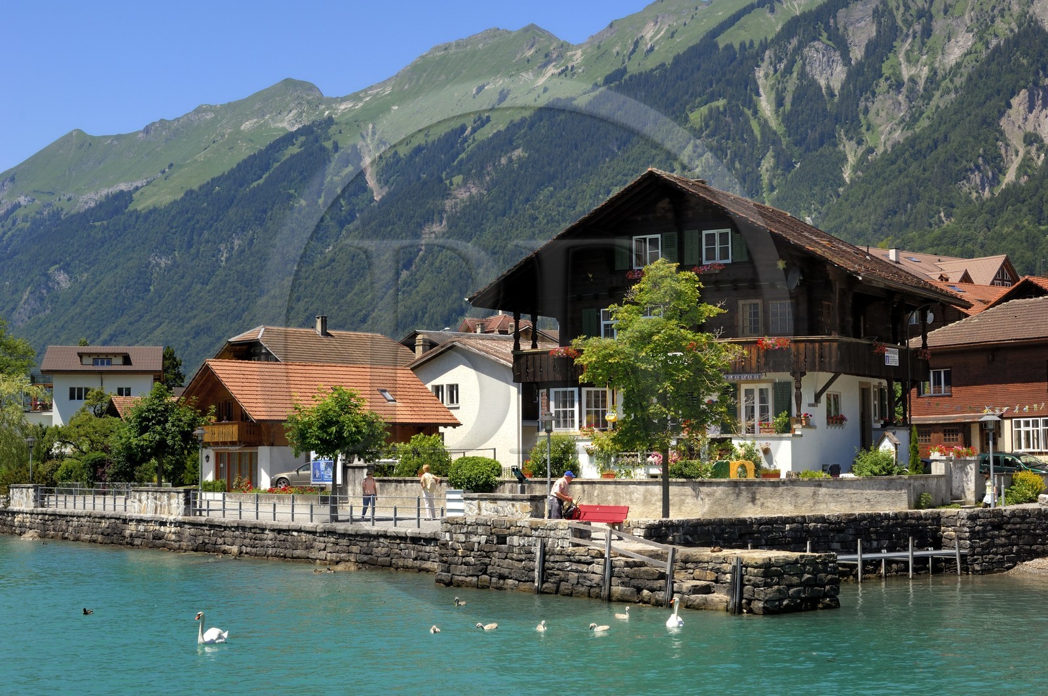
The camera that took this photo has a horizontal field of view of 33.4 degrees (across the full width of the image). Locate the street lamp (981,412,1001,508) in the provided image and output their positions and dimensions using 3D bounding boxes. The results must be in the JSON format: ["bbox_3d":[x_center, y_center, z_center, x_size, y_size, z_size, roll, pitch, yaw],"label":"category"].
[{"bbox_3d":[13.417,3.500,50.013,0.600,3.300,0.600,0,-4,0],"label":"street lamp"}]

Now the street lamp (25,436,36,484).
[{"bbox_3d":[-20.604,5.165,73.004,0.480,2.980,0.480,0,-4,0],"label":"street lamp"}]

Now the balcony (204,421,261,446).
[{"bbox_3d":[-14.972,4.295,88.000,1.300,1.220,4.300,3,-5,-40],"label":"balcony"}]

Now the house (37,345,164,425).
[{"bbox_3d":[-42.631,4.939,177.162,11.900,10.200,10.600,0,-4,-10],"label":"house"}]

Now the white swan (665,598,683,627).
[{"bbox_3d":[2.542,4.481,29.617,0.320,0.510,0.640,-2,-4,20],"label":"white swan"}]

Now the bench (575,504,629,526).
[{"bbox_3d":[1.767,4.114,41.428,1.660,0.820,0.560,-4,-5,43],"label":"bench"}]

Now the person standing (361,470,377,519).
[{"bbox_3d":[-4.949,4.689,55.500,0.520,1.583,0.420,-1,-4,9],"label":"person standing"}]

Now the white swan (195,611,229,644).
[{"bbox_3d":[-5.637,5.033,31.503,0.680,0.580,0.350,3,-5,-42],"label":"white swan"}]

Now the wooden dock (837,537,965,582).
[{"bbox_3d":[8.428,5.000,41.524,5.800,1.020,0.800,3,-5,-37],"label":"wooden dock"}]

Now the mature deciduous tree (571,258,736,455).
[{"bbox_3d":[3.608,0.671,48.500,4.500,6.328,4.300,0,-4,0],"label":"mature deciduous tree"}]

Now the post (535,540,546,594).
[{"bbox_3d":[0.357,4.771,38.000,0.170,1.200,0.160,2,-4,27],"label":"post"}]

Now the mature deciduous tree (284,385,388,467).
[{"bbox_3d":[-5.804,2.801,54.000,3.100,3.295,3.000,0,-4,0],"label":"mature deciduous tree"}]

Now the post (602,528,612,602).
[{"bbox_3d":[1.664,4.348,34.909,0.160,1.470,0.160,2,-5,-35],"label":"post"}]

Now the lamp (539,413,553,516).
[{"bbox_3d":[0.623,3.136,45.000,0.500,3.020,0.500,0,-4,0],"label":"lamp"}]

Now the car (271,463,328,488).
[{"bbox_3d":[-11.221,6.500,88.703,4.550,1.430,1.780,2,-4,-25],"label":"car"}]

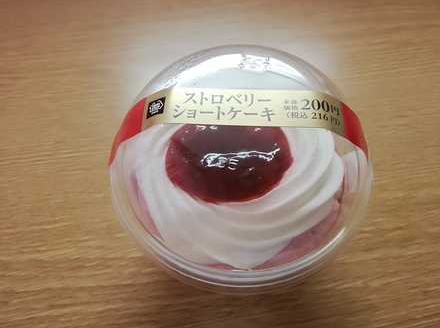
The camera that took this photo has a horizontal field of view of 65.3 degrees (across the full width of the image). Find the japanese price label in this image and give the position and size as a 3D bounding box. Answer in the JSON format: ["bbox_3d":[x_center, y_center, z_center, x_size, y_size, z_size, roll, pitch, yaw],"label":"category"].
[{"bbox_3d":[0.008,-0.012,0.124,0.097,0.024,0.018,1,54,2],"label":"japanese price label"}]

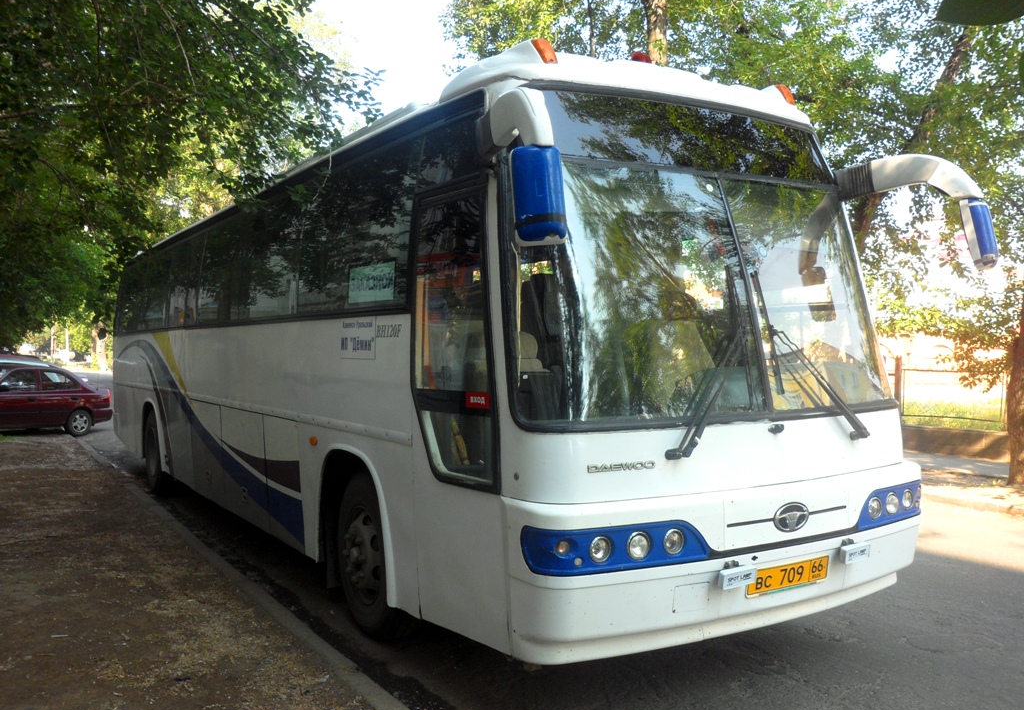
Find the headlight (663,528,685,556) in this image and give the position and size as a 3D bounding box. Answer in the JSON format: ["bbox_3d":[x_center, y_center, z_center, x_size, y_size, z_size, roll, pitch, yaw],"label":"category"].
[{"bbox_3d":[0.693,0.808,4.106,0.115,0.115,0.060,-2,1,-31],"label":"headlight"}]

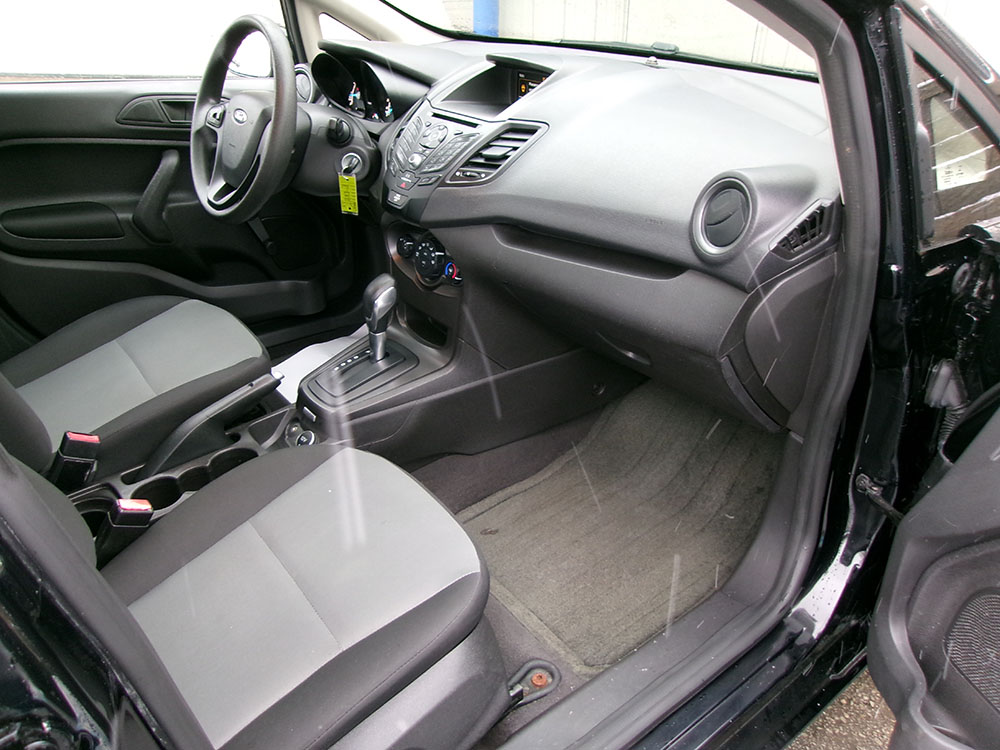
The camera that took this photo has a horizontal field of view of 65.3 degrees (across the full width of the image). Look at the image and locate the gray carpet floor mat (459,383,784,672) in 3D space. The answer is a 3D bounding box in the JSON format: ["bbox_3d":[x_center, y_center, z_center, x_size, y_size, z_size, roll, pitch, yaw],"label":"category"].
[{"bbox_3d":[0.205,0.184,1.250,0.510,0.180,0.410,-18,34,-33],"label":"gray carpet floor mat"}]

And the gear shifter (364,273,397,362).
[{"bbox_3d":[-0.194,-0.093,1.280,0.056,0.148,0.046,-18,34,-33],"label":"gear shifter"}]

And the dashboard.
[{"bbox_3d":[0.029,-0.330,1.339,0.480,0.450,1.340,-18,34,-33],"label":"dashboard"}]

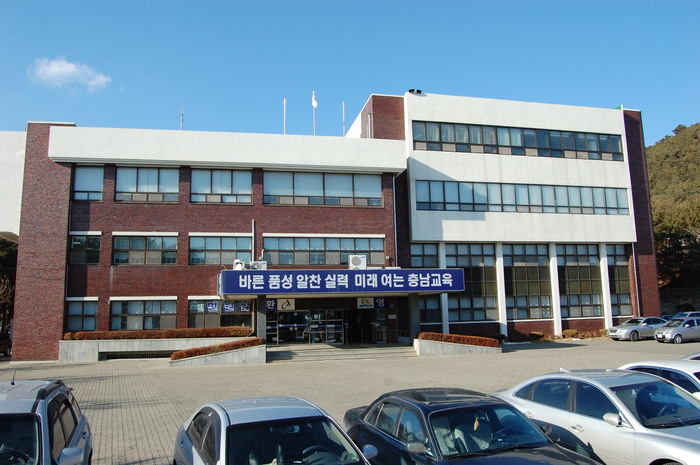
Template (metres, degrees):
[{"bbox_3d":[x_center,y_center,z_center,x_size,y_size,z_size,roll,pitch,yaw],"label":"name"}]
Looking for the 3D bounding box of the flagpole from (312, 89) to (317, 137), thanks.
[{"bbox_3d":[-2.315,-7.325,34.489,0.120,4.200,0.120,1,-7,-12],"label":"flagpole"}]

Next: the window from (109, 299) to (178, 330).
[{"bbox_3d":[-11.972,4.853,30.477,3.632,1.724,0.120,0,-8,-11],"label":"window"}]

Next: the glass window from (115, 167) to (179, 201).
[{"bbox_3d":[-11.517,-2.682,29.882,3.444,2.034,0.120,0,-8,-12],"label":"glass window"}]

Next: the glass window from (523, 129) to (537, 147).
[{"bbox_3d":[13.062,-6.840,38.076,1.050,1.389,0.100,1,-9,-12],"label":"glass window"}]

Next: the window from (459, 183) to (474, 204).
[{"bbox_3d":[8.046,-2.726,36.280,1.020,1.539,0.100,1,-9,-12],"label":"window"}]

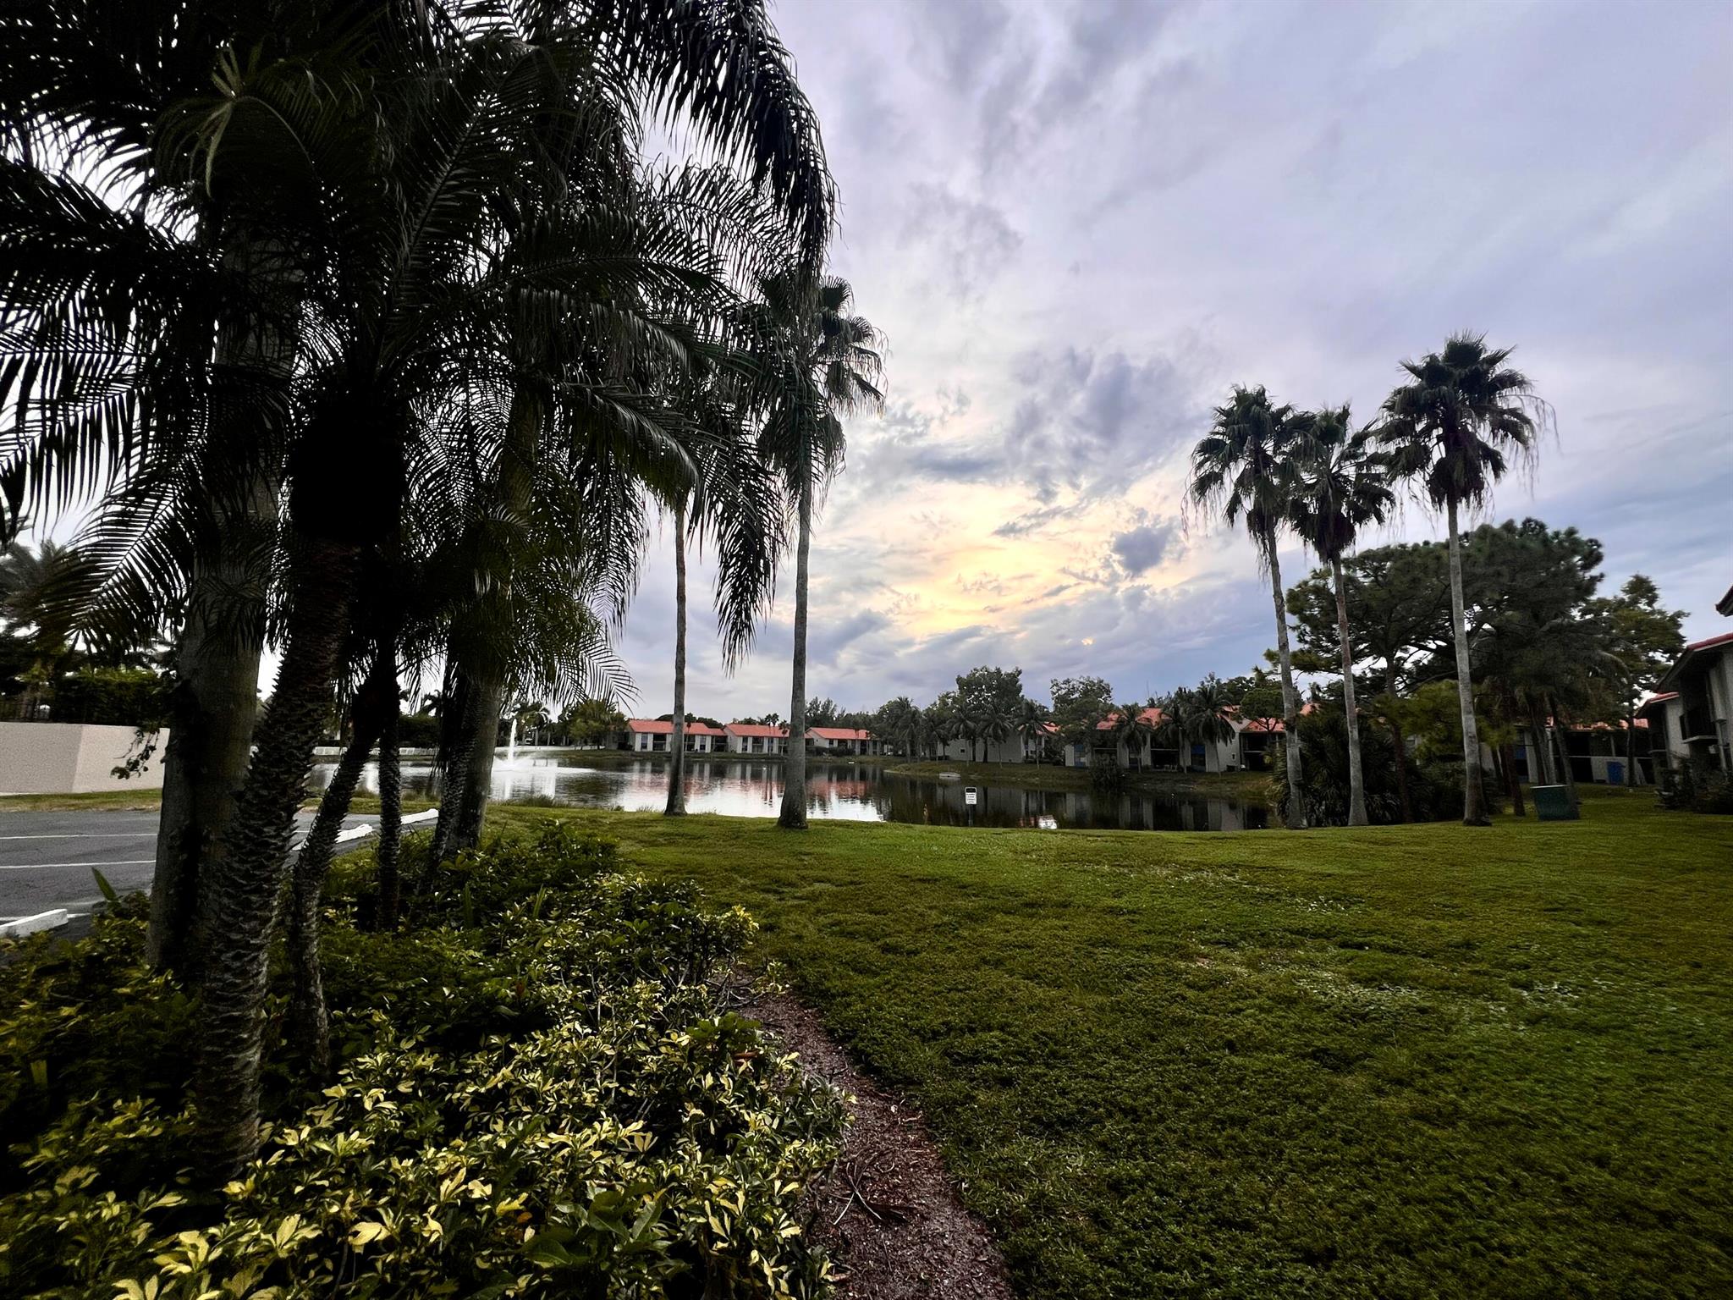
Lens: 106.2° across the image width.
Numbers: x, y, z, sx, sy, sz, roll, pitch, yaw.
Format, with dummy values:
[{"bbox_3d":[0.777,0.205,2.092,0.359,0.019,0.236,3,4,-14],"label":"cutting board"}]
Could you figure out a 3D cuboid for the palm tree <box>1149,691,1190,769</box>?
[{"bbox_3d":[36.517,9.676,76.667,5.628,9.305,5.628,1,-8,0],"label":"palm tree"}]

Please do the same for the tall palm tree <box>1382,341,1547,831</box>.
[{"bbox_3d":[16.178,-2.115,17.297,3.142,13.215,3.142,1,-8,0],"label":"tall palm tree"}]

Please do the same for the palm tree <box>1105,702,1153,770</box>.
[{"bbox_3d":[30.927,10.228,76.577,5.186,8.176,5.186,1,-8,0],"label":"palm tree"}]

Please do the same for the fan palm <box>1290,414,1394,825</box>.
[{"bbox_3d":[13.157,-1.175,17.663,2.650,11.522,2.650,1,-8,0],"label":"fan palm"}]

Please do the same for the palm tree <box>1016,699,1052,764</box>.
[{"bbox_3d":[21.371,10.421,83.104,4.366,8.912,4.366,1,-8,0],"label":"palm tree"}]

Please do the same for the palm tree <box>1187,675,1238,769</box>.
[{"bbox_3d":[39.747,8.741,74.927,5.382,11.130,5.382,1,-8,0],"label":"palm tree"}]

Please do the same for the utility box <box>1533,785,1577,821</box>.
[{"bbox_3d":[18.659,4.141,17.635,0.880,0.890,0.800,-2,-8,17],"label":"utility box"}]

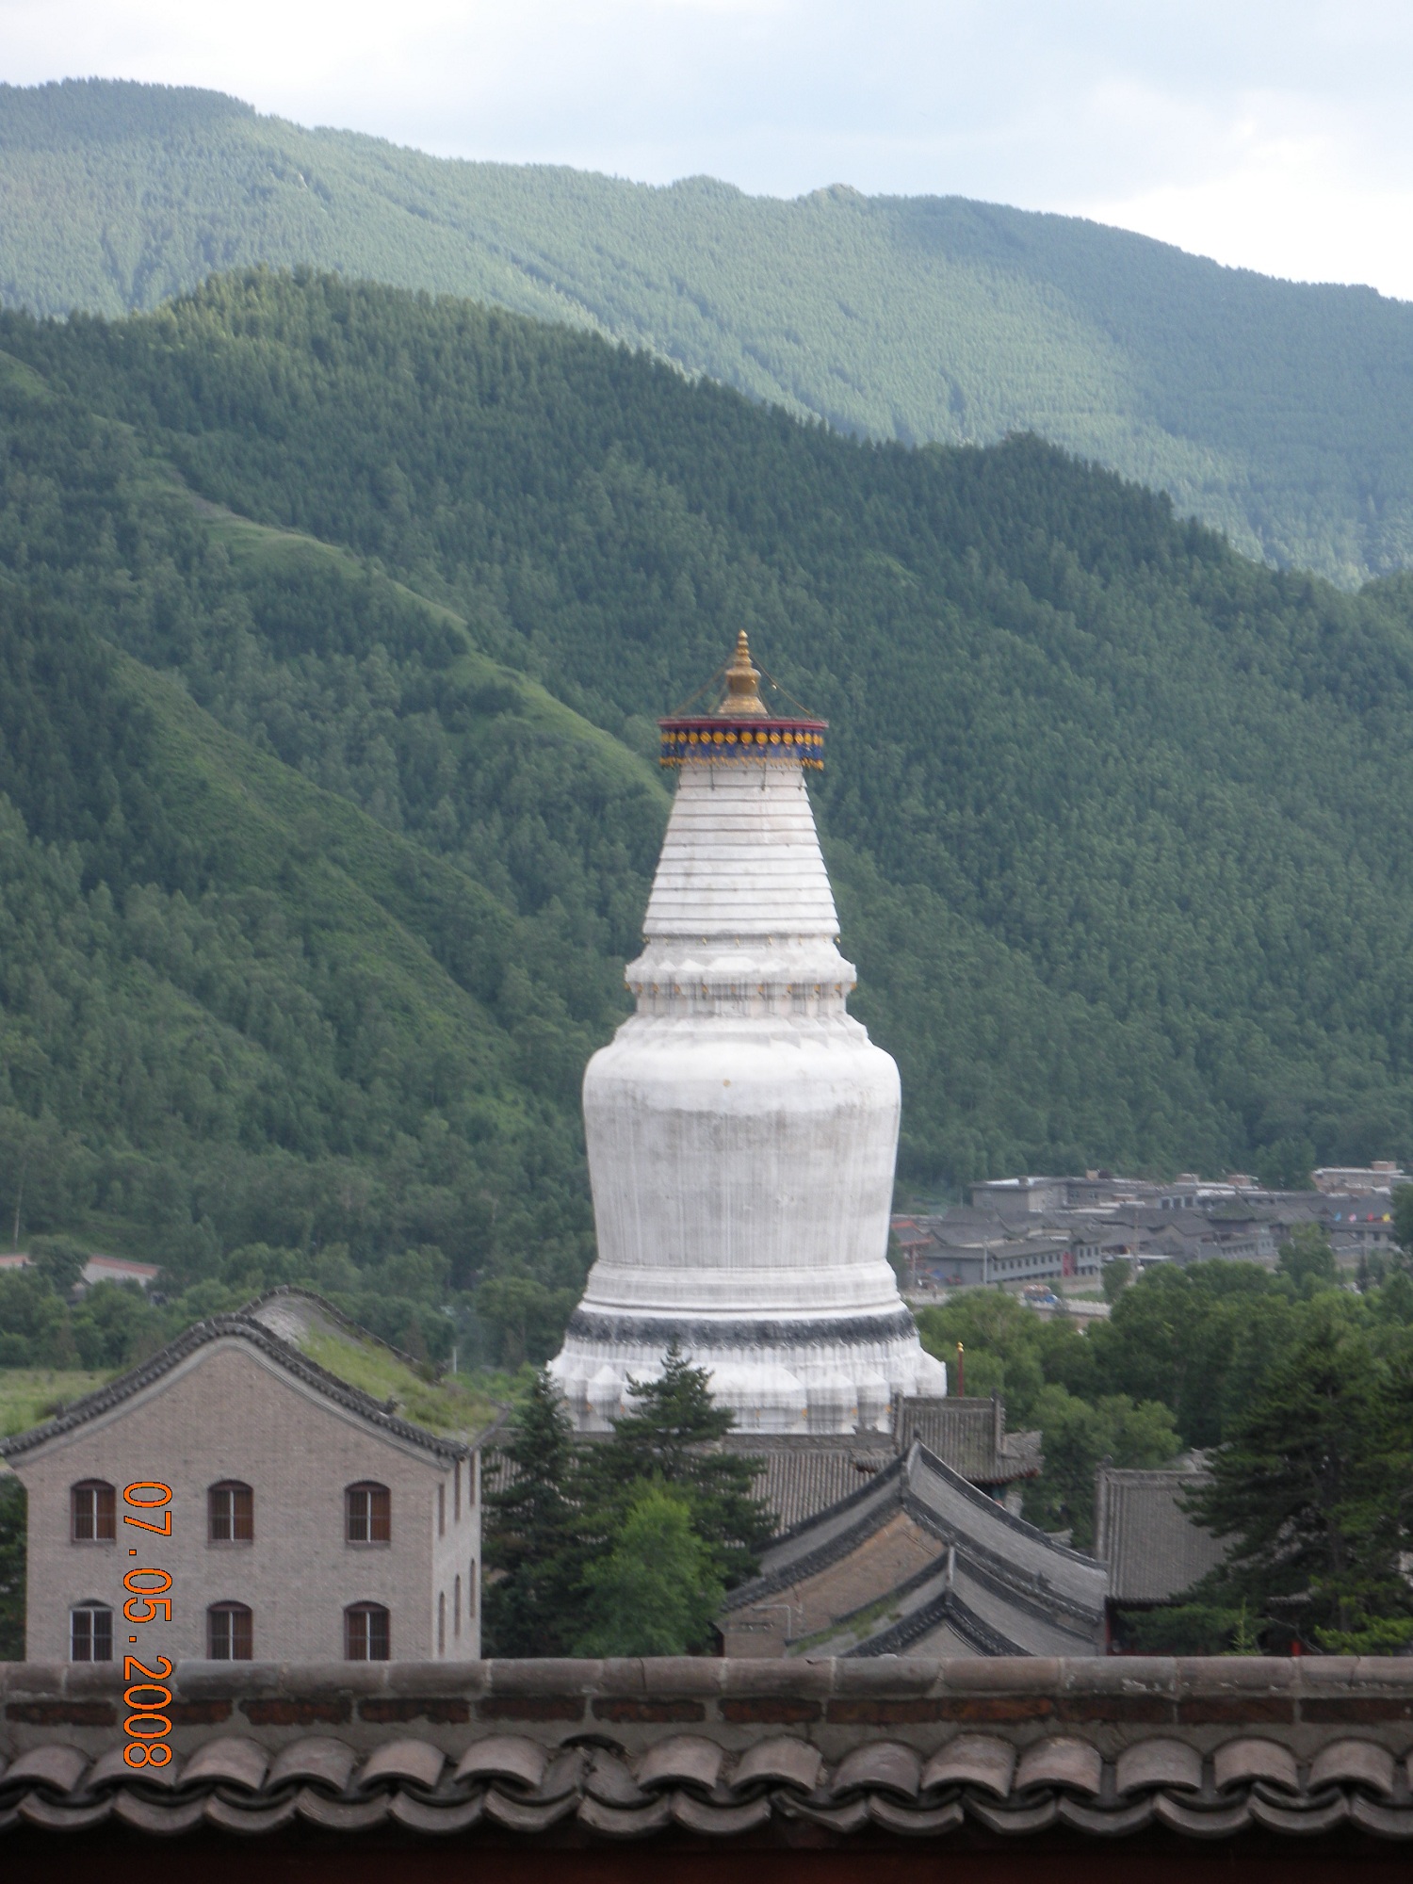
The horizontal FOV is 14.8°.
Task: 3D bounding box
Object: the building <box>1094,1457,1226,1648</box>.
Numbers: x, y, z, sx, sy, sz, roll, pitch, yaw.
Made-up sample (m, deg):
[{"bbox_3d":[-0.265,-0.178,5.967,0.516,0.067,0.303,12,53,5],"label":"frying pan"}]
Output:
[{"bbox_3d":[20.200,24.000,210.000,10.800,8.400,9.500,0,0,3],"label":"building"}]

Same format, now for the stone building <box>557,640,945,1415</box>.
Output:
[{"bbox_3d":[2.030,9.100,295.000,22.500,52.000,22.500,0,0,5],"label":"stone building"}]

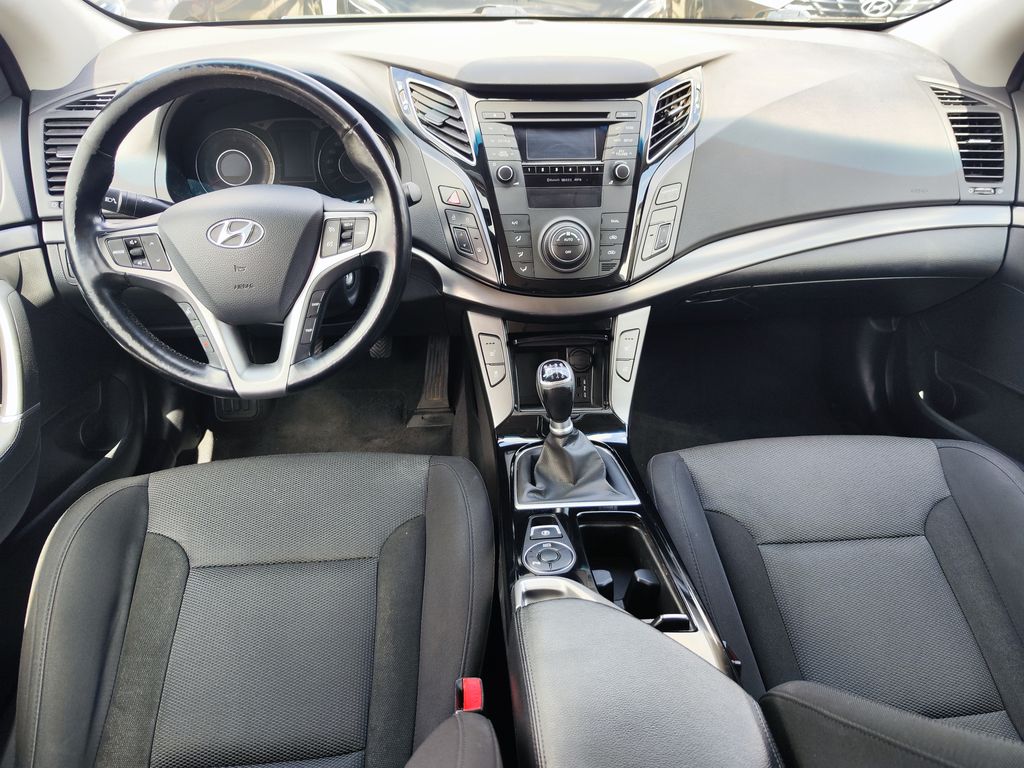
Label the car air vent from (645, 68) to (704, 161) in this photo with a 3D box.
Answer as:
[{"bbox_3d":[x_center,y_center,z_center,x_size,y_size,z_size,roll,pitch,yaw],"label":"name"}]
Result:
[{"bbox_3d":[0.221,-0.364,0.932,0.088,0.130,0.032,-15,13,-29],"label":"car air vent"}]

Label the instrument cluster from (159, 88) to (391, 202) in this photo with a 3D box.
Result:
[{"bbox_3d":[-0.325,-0.337,0.968,0.322,0.155,0.100,-2,13,-4],"label":"instrument cluster"}]

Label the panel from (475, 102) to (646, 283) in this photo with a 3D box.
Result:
[{"bbox_3d":[0.066,-0.246,0.894,0.216,0.240,0.040,-2,8,-5],"label":"panel"}]

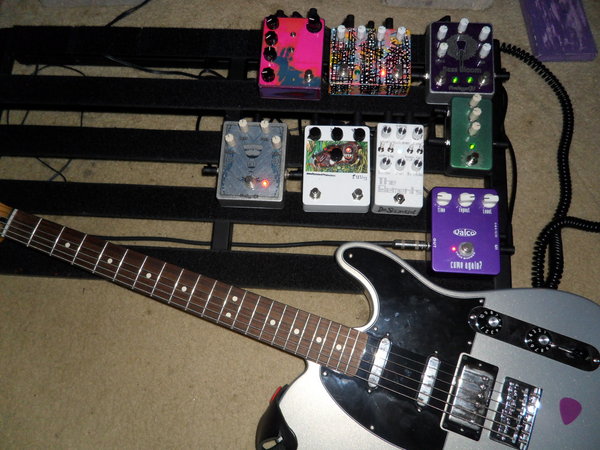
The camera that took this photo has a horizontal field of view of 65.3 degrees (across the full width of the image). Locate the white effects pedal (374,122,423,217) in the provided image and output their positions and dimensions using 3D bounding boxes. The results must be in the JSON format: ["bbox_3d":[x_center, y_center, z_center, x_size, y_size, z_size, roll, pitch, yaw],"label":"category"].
[{"bbox_3d":[0.140,-0.081,0.664,0.068,0.050,0.123,3,78,4],"label":"white effects pedal"}]

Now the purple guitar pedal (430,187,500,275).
[{"bbox_3d":[0.224,0.009,0.639,0.093,0.048,0.119,3,78,4],"label":"purple guitar pedal"}]

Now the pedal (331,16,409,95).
[{"bbox_3d":[0.105,-0.249,0.704,0.121,0.049,0.096,2,77,4],"label":"pedal"}]

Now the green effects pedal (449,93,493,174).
[{"bbox_3d":[0.245,-0.130,0.670,0.060,0.047,0.111,4,78,4],"label":"green effects pedal"}]

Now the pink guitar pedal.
[{"bbox_3d":[-0.011,-0.258,0.713,0.094,0.049,0.119,3,77,4],"label":"pink guitar pedal"}]

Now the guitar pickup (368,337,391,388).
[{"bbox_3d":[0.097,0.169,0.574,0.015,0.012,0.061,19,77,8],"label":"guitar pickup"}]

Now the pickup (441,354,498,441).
[{"bbox_3d":[0.204,0.205,0.557,0.045,0.016,0.089,19,77,8],"label":"pickup"}]

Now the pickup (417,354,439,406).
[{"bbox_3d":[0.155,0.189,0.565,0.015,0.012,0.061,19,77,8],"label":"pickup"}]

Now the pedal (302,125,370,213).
[{"bbox_3d":[0.053,-0.082,0.670,0.095,0.048,0.120,1,77,4],"label":"pedal"}]

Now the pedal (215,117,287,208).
[{"bbox_3d":[-0.067,-0.090,0.678,0.095,0.050,0.121,3,77,4],"label":"pedal"}]

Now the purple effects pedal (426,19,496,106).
[{"bbox_3d":[0.239,-0.246,0.694,0.094,0.051,0.119,3,78,4],"label":"purple effects pedal"}]

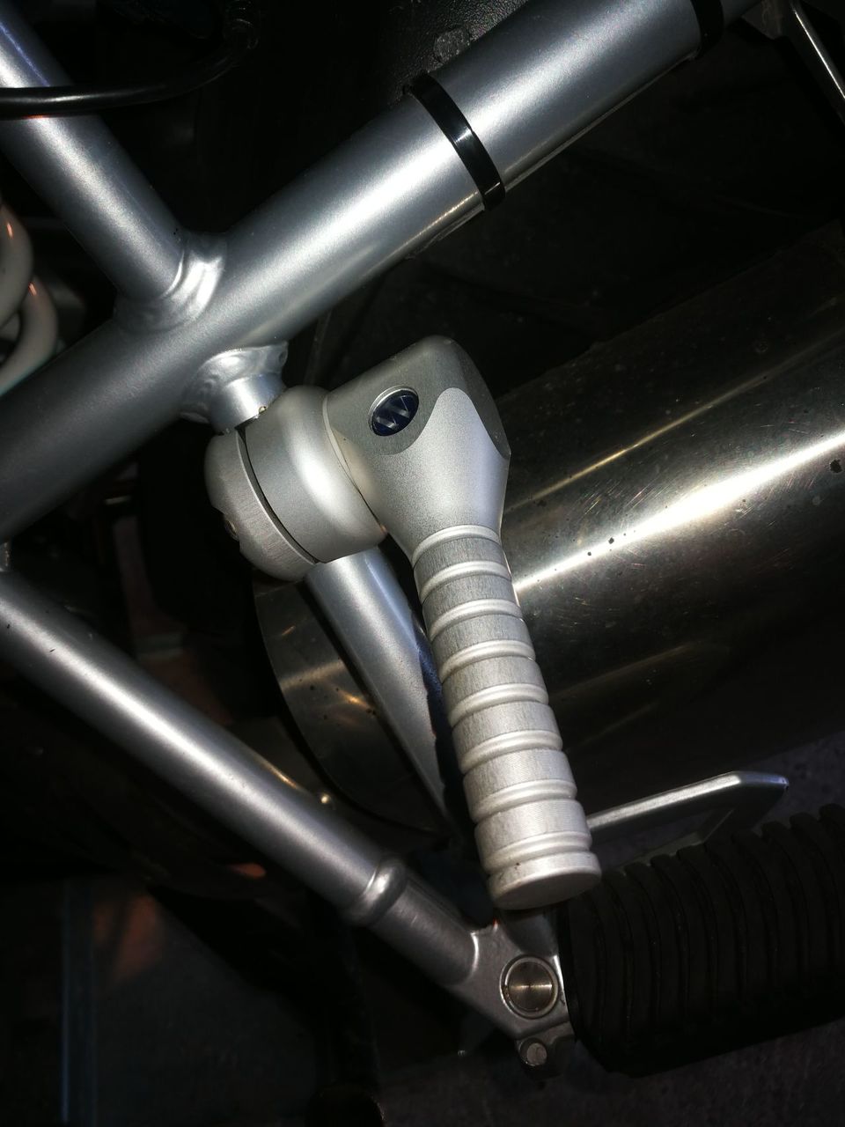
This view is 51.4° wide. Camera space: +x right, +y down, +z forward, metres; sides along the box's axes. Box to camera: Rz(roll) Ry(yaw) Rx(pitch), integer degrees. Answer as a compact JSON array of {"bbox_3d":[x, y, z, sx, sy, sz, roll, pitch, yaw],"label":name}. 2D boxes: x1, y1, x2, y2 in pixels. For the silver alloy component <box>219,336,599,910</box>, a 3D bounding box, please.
[{"bbox_3d":[-0.007,0.016,0.227,0.083,0.043,0.146,-22,59,14],"label":"silver alloy component"}]

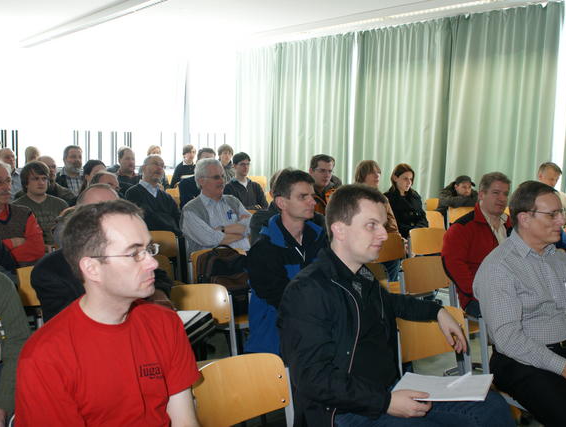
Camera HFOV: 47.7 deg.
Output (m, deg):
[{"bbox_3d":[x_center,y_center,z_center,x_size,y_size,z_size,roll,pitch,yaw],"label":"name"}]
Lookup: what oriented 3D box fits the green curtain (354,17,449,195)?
[{"bbox_3d":[1.506,-1.098,8.703,0.160,2.800,1.795,-4,10,-35],"label":"green curtain"}]

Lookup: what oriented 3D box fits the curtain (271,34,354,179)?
[{"bbox_3d":[0.377,-1.379,10.249,0.200,2.720,2.250,-4,10,-32],"label":"curtain"}]

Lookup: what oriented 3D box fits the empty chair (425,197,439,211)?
[{"bbox_3d":[1.779,0.277,6.618,0.430,0.830,0.500,-4,10,-35],"label":"empty chair"}]

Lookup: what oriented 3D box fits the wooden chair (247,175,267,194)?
[{"bbox_3d":[-0.230,-0.022,7.294,0.450,0.800,0.500,-4,10,-33],"label":"wooden chair"}]

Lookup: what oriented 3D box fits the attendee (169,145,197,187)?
[{"bbox_3d":[-1.064,-0.224,7.959,0.500,1.300,0.800,-4,10,-35],"label":"attendee"}]

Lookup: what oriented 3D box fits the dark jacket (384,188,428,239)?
[{"bbox_3d":[1.047,0.043,5.482,0.480,0.600,0.420,-6,11,-40],"label":"dark jacket"}]

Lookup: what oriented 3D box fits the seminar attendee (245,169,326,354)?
[{"bbox_3d":[0.190,0.465,2.873,0.520,1.300,0.820,-6,11,-40],"label":"seminar attendee"}]

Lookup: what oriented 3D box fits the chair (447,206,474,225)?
[{"bbox_3d":[1.816,0.383,5.872,0.430,0.830,0.500,-4,10,-35],"label":"chair"}]

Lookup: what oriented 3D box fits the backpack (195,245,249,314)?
[{"bbox_3d":[-0.329,0.386,3.602,0.320,0.390,0.200,-4,10,-35],"label":"backpack"}]

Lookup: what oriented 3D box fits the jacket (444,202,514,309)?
[{"bbox_3d":[1.115,0.285,3.546,0.520,0.630,0.400,-6,11,-40],"label":"jacket"}]

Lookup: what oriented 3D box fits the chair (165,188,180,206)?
[{"bbox_3d":[-1.173,0.199,6.611,0.430,0.830,0.500,-4,10,-35],"label":"chair"}]

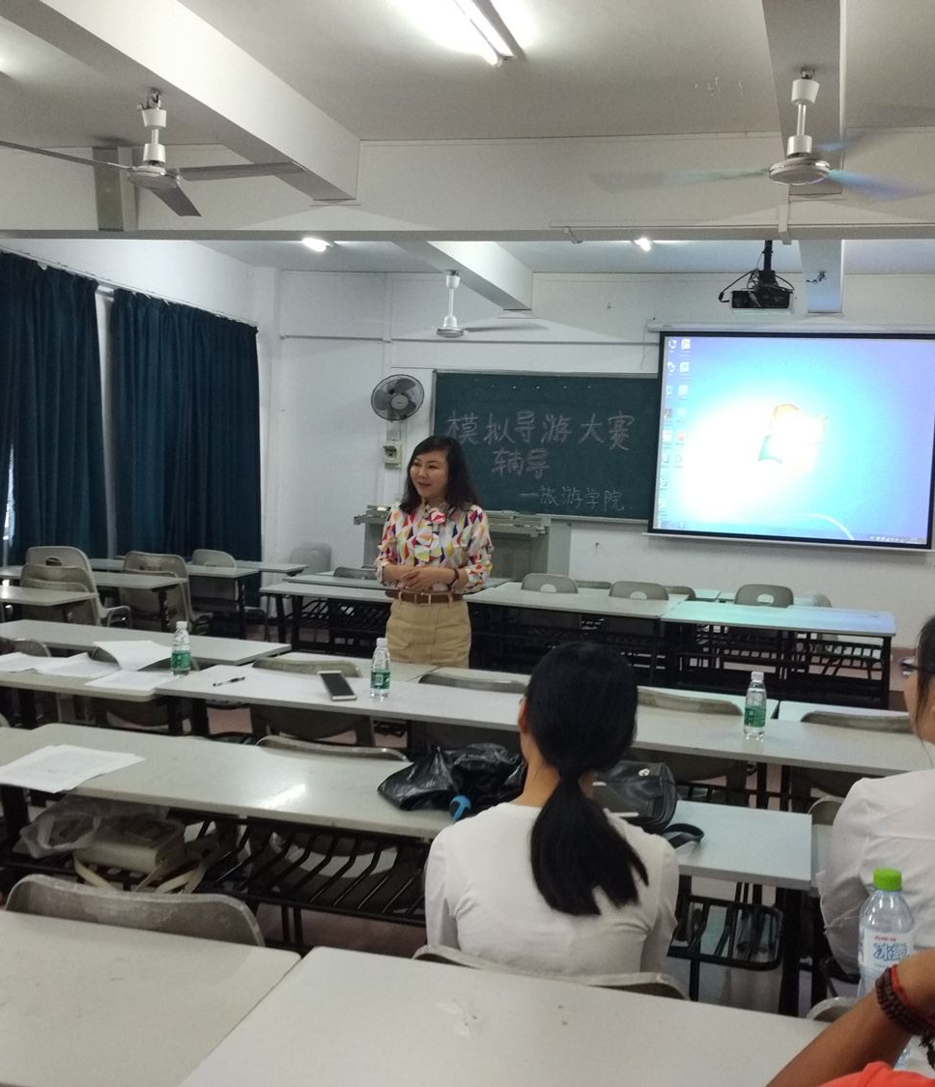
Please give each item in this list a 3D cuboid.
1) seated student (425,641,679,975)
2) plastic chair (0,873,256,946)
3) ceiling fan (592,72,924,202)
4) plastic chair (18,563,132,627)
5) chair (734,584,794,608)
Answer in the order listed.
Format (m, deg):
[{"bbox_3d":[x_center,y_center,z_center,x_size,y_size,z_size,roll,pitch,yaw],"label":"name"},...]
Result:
[{"bbox_3d":[0.145,0.745,2.074,0.420,1.210,0.660,3,4,12],"label":"seated student"},{"bbox_3d":[-0.449,0.894,2.133,0.430,0.800,0.500,3,4,15],"label":"plastic chair"},{"bbox_3d":[1.062,-1.308,3.987,1.380,0.360,1.380,4,4,15],"label":"ceiling fan"},{"bbox_3d":[-1.941,0.493,6.440,0.450,0.790,0.490,4,4,15],"label":"plastic chair"},{"bbox_3d":[1.870,0.646,7.986,0.440,0.800,0.500,4,4,14],"label":"chair"}]

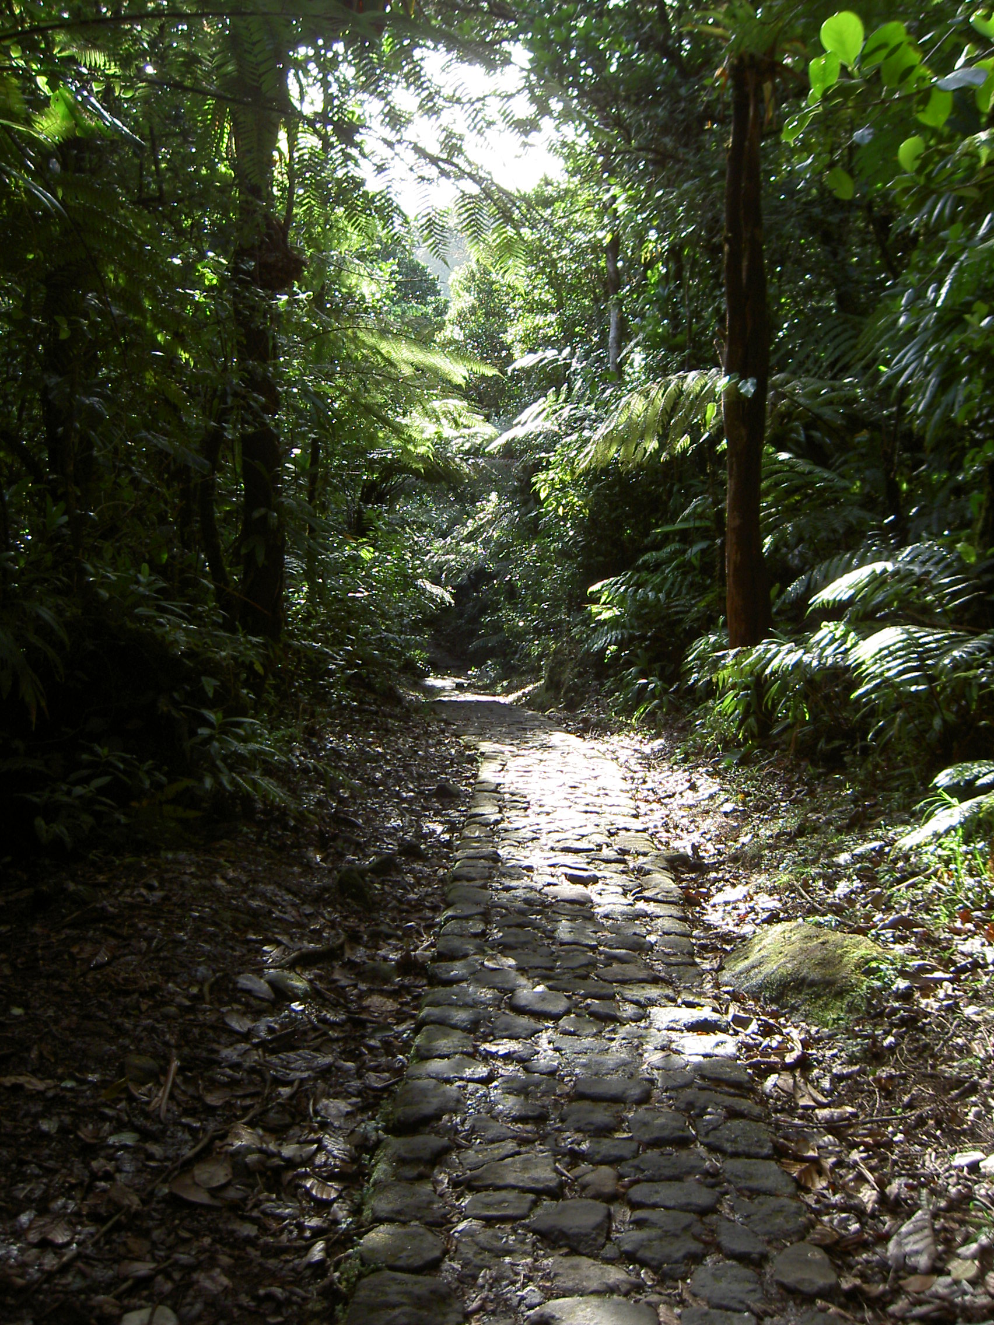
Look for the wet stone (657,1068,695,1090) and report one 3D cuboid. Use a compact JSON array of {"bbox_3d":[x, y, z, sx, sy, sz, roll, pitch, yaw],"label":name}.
[{"bbox_3d":[0.497,1.159,3.620,0.100,0.040,0.105,0,6,0],"label":"wet stone"}]

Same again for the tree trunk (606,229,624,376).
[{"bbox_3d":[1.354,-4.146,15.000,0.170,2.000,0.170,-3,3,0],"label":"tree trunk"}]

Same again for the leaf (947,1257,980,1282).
[{"bbox_3d":[0.955,1.241,2.660,0.055,0.020,0.085,8,14,37],"label":"leaf"}]

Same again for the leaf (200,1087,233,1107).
[{"bbox_3d":[-0.796,1.233,3.695,0.090,0.030,0.085,-1,5,-11],"label":"leaf"}]

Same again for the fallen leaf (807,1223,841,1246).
[{"bbox_3d":[0.723,1.266,2.881,0.075,0.025,0.075,1,5,14],"label":"fallen leaf"}]

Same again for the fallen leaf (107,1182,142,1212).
[{"bbox_3d":[-0.895,1.284,3.126,0.065,0.025,0.120,-3,5,-35],"label":"fallen leaf"}]

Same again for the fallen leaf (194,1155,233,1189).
[{"bbox_3d":[-0.707,1.267,3.240,0.090,0.030,0.120,8,18,26],"label":"fallen leaf"}]

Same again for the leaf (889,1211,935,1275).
[{"bbox_3d":[0.879,1.228,2.760,0.100,0.040,0.180,7,22,17],"label":"leaf"}]

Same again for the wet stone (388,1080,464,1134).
[{"bbox_3d":[-0.194,1.208,3.527,0.200,0.100,0.190,0,5,0],"label":"wet stone"}]

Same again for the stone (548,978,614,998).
[{"bbox_3d":[0.289,1.119,4.458,0.220,0.055,0.135,0,5,0],"label":"stone"}]

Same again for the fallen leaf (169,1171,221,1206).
[{"bbox_3d":[-0.742,1.294,3.200,0.150,0.030,0.090,11,16,42],"label":"fallen leaf"}]

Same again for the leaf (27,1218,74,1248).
[{"bbox_3d":[-1.020,1.299,2.966,0.105,0.035,0.085,-2,5,-19],"label":"leaf"}]

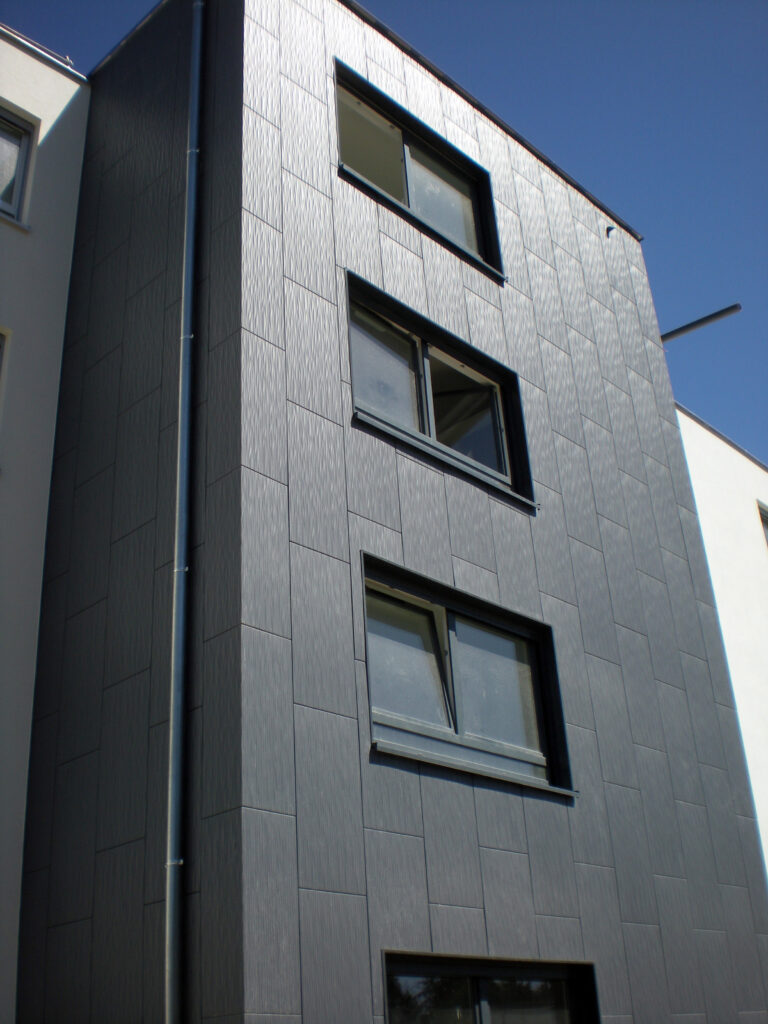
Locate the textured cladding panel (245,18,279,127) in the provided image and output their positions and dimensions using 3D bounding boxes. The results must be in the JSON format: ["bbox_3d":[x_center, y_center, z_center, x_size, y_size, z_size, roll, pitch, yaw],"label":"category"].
[{"bbox_3d":[-1.110,-3.973,10.133,0.020,1.157,0.443,-27,-35,37],"label":"textured cladding panel"}]

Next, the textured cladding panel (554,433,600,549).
[{"bbox_3d":[1.967,-0.205,11.511,0.020,1.200,0.607,-26,-34,37],"label":"textured cladding panel"}]

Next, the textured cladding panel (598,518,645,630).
[{"bbox_3d":[2.440,0.649,11.485,0.020,1.205,0.600,-27,-35,37],"label":"textured cladding panel"}]

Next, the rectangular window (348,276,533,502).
[{"bbox_3d":[0.467,-1.063,10.431,0.270,1.512,2.436,-26,-34,37],"label":"rectangular window"}]

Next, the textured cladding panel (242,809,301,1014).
[{"bbox_3d":[-0.692,2.415,6.838,0.020,1.181,0.443,-27,-35,37],"label":"textured cladding panel"}]

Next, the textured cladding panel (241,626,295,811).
[{"bbox_3d":[-0.761,1.351,7.310,0.020,1.205,0.444,-27,-35,37],"label":"textured cladding panel"}]

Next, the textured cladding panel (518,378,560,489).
[{"bbox_3d":[1.562,-0.775,11.293,0.020,1.205,0.485,-27,-35,37],"label":"textured cladding panel"}]

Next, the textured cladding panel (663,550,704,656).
[{"bbox_3d":[3.281,1.010,12.356,0.020,1.200,0.598,-26,-34,37],"label":"textured cladding panel"}]

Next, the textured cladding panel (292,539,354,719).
[{"bbox_3d":[-0.440,0.850,8.056,0.020,1.214,0.602,-27,-35,37],"label":"textured cladding panel"}]

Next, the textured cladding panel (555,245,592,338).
[{"bbox_3d":[2.234,-2.581,13.247,0.020,1.214,0.602,-27,-35,37],"label":"textured cladding panel"}]

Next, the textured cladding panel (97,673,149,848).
[{"bbox_3d":[-1.852,1.774,8.043,0.612,1.200,0.020,-26,-34,37],"label":"textured cladding panel"}]

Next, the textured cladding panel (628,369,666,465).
[{"bbox_3d":[3.149,-1.130,13.369,0.020,1.205,0.600,-27,-35,37],"label":"textured cladding panel"}]

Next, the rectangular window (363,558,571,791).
[{"bbox_3d":[0.632,1.387,9.196,0.250,1.518,2.444,-26,-35,37],"label":"rectangular window"}]

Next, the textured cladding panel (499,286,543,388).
[{"bbox_3d":[1.449,-1.877,11.903,0.020,1.205,0.601,-27,-35,37],"label":"textured cladding panel"}]

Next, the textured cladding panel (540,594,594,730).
[{"bbox_3d":[1.667,1.367,10.229,0.020,1.214,0.602,-27,-35,37],"label":"textured cladding panel"}]

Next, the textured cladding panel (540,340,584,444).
[{"bbox_3d":[1.915,-1.296,12.140,0.030,1.206,0.605,-26,-35,37],"label":"textured cladding panel"}]

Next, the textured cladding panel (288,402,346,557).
[{"bbox_3d":[-0.505,-0.233,8.546,0.020,1.205,0.600,-27,-35,37],"label":"textured cladding panel"}]

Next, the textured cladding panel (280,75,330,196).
[{"bbox_3d":[-0.719,-3.430,10.266,0.030,1.206,0.605,-26,-35,37],"label":"textured cladding panel"}]

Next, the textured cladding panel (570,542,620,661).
[{"bbox_3d":[2.050,0.871,10.972,0.020,1.214,0.602,-27,-35,37],"label":"textured cladding panel"}]

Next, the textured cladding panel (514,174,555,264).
[{"bbox_3d":[1.760,-3.427,13.188,0.020,1.199,0.601,-27,-35,37],"label":"textured cladding panel"}]

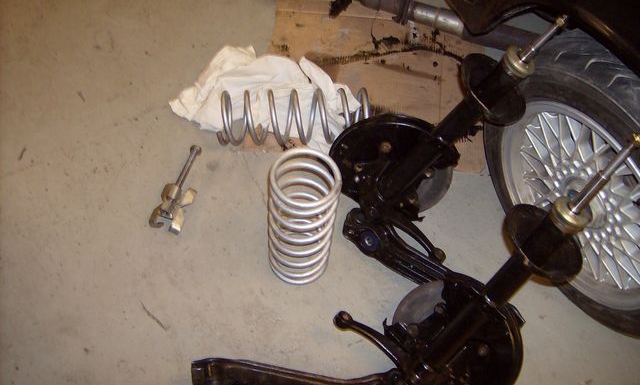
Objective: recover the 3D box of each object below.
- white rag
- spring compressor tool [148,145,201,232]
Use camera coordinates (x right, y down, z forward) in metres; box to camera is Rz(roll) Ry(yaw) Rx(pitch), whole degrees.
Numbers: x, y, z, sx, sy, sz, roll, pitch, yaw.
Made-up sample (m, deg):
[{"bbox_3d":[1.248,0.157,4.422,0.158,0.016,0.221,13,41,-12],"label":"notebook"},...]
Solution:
[{"bbox_3d":[-0.141,-0.289,1.862,0.521,0.070,0.309,11,57,2],"label":"white rag"},{"bbox_3d":[-0.346,-0.021,1.679,0.082,0.060,0.277,12,57,3],"label":"spring compressor tool"}]

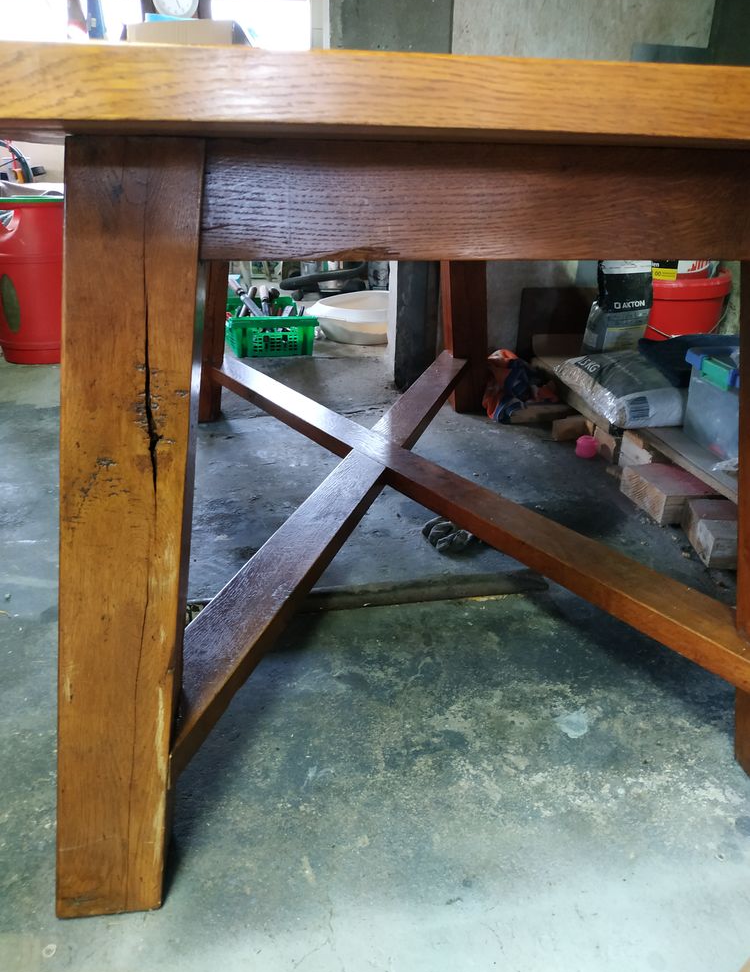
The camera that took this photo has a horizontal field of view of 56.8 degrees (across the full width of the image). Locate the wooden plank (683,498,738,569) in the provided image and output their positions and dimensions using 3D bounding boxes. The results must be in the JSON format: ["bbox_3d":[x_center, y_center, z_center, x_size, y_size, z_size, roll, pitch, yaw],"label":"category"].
[{"bbox_3d":[0.797,0.102,1.404,0.280,0.064,0.175,4,25,5],"label":"wooden plank"}]

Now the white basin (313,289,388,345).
[{"bbox_3d":[-0.025,-0.750,3.086,0.580,0.156,0.540,-3,25,-9],"label":"white basin"}]

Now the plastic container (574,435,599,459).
[{"bbox_3d":[0.563,-0.109,1.859,0.054,0.052,0.054,-3,25,-9],"label":"plastic container"}]

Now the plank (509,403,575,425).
[{"bbox_3d":[0.517,-0.216,2.103,0.250,0.038,0.065,-1,25,-5],"label":"plank"}]

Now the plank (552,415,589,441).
[{"bbox_3d":[0.581,-0.172,1.988,0.170,0.058,0.030,-17,30,-33],"label":"plank"}]

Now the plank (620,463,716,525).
[{"bbox_3d":[0.756,0.009,1.599,0.300,0.064,0.174,-3,25,-9],"label":"plank"}]

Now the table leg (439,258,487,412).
[{"bbox_3d":[0.257,-0.548,2.000,0.103,0.740,0.101,-11,34,-5],"label":"table leg"}]

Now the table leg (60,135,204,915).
[{"bbox_3d":[-0.233,0.071,0.658,0.103,0.740,0.101,4,16,-12],"label":"table leg"}]

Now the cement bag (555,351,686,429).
[{"bbox_3d":[0.700,-0.293,1.960,0.220,0.095,0.450,-1,25,-4],"label":"cement bag"}]

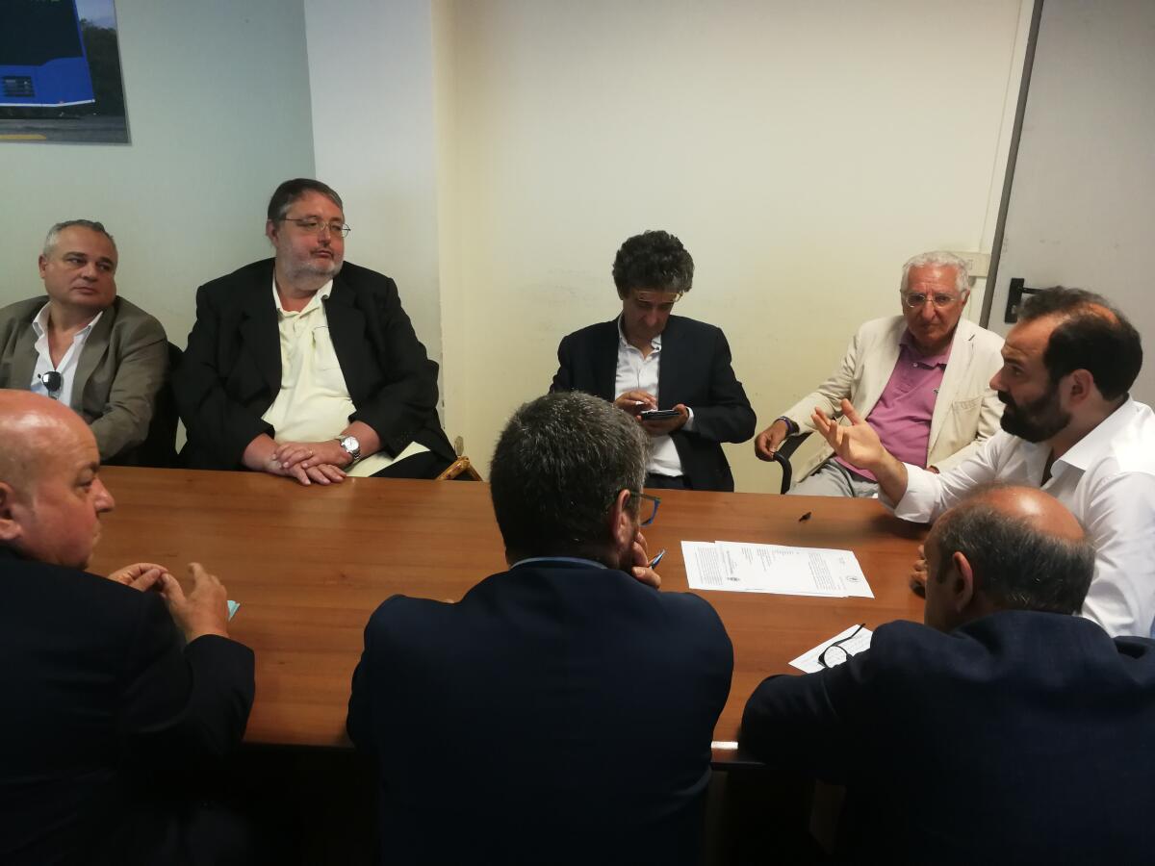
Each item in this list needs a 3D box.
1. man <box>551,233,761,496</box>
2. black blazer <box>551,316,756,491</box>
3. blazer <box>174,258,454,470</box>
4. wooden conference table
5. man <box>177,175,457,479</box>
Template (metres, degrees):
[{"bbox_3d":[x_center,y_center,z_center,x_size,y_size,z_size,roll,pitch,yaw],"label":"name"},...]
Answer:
[{"bbox_3d":[0.199,0.122,2.486,0.600,1.330,0.780,3,19,4],"label":"man"},{"bbox_3d":[0.211,-0.022,2.553,0.580,0.620,0.420,3,19,4],"label":"black blazer"},{"bbox_3d":[-0.752,-0.128,2.529,0.740,0.720,0.500,0,19,-6],"label":"blazer"},{"bbox_3d":[-0.350,0.629,1.853,2.470,0.745,0.997,2,19,1],"label":"wooden conference table"},{"bbox_3d":[-0.740,0.050,2.472,0.760,1.420,0.800,0,19,-6],"label":"man"}]

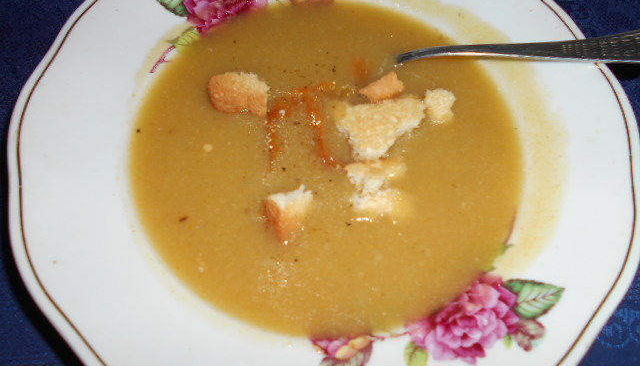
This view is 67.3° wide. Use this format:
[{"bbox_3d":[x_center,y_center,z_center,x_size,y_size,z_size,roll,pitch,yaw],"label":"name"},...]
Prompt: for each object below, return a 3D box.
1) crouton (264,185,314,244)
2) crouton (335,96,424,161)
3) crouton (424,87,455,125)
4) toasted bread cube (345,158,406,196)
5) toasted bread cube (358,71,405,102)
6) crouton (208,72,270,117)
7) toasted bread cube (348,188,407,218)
[{"bbox_3d":[-0.012,0.013,0.185,0.016,0.016,0.017,-8,63,-6],"label":"crouton"},{"bbox_3d":[0.025,-0.022,0.207,0.035,0.013,0.025,-4,63,-5],"label":"crouton"},{"bbox_3d":[0.052,-0.033,0.214,0.010,0.013,0.015,1,63,-2],"label":"crouton"},{"bbox_3d":[0.022,-0.001,0.196,0.022,0.013,0.012,-3,63,-4],"label":"toasted bread cube"},{"bbox_3d":[0.027,-0.042,0.218,0.019,0.012,0.011,-19,65,-12],"label":"toasted bread cube"},{"bbox_3d":[-0.034,-0.037,0.210,0.023,0.016,0.014,6,63,1],"label":"crouton"},{"bbox_3d":[0.023,0.009,0.192,0.020,0.011,0.009,-3,63,-4],"label":"toasted bread cube"}]

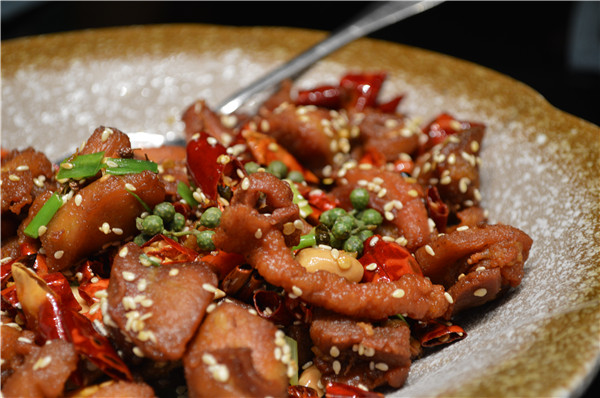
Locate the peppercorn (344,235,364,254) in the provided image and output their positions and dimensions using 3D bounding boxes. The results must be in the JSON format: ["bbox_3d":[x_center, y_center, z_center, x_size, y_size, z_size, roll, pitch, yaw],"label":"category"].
[{"bbox_3d":[0.013,0.011,0.276,0.005,0.005,0.005,-1,28,0],"label":"peppercorn"}]

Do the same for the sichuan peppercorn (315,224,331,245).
[{"bbox_3d":[0.006,0.009,0.297,0.004,0.005,0.004,0,28,0],"label":"sichuan peppercorn"}]

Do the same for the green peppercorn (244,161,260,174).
[{"bbox_3d":[-0.014,-0.009,0.320,0.005,0.005,0.005,-1,28,0],"label":"green peppercorn"}]

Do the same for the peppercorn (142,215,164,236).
[{"bbox_3d":[-0.038,0.007,0.285,0.005,0.005,0.005,0,27,0],"label":"peppercorn"}]

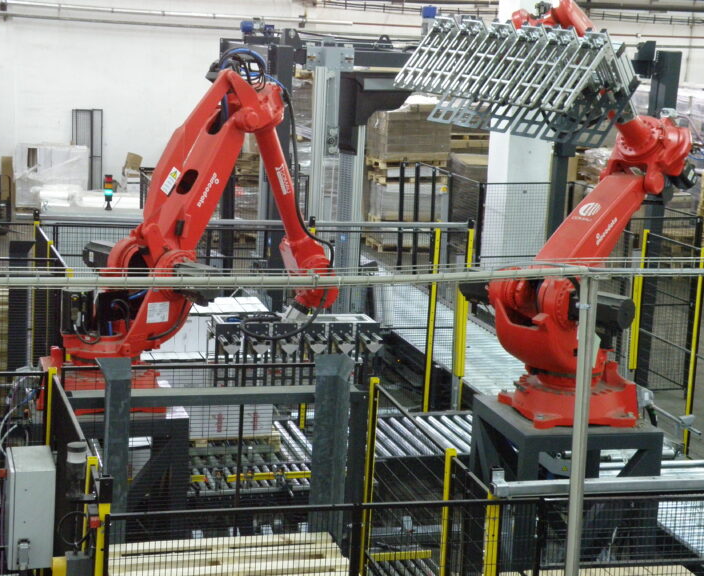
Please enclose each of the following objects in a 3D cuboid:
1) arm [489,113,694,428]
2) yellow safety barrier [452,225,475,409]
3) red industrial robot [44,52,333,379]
[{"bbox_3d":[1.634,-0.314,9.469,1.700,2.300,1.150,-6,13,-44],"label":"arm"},{"bbox_3d":[1.139,0.361,14.350,0.080,1.980,0.080,0,10,-17],"label":"yellow safety barrier"},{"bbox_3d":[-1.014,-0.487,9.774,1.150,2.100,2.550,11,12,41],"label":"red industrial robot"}]

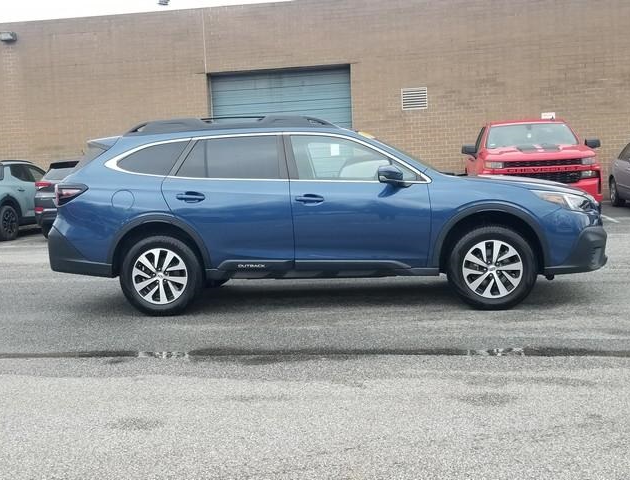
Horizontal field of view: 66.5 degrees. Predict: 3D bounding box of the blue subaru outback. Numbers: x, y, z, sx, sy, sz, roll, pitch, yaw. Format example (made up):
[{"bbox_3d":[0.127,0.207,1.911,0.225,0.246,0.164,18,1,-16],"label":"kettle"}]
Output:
[{"bbox_3d":[0.045,-0.272,4.820,4.860,1.680,1.900,-1,4,4],"label":"blue subaru outback"}]

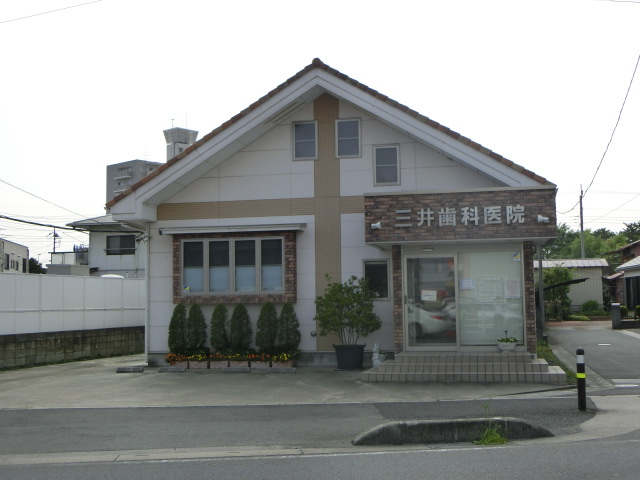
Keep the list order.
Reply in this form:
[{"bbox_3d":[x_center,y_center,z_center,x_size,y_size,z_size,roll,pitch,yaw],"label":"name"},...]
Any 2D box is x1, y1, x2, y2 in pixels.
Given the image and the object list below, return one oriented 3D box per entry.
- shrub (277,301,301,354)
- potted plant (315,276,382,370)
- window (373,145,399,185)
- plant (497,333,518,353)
[{"bbox_3d":[-0.714,2.091,19.330,0.546,1.278,0.546,-1,-4,0],"label":"shrub"},{"bbox_3d":[0.630,1.851,18.595,1.543,2.113,1.400,-2,-4,12],"label":"potted plant"},{"bbox_3d":[1.574,-1.759,19.576,0.633,1.009,0.100,-2,-4,12],"label":"window"},{"bbox_3d":[3.943,2.166,17.450,0.440,0.388,0.396,-2,-4,12],"label":"plant"}]

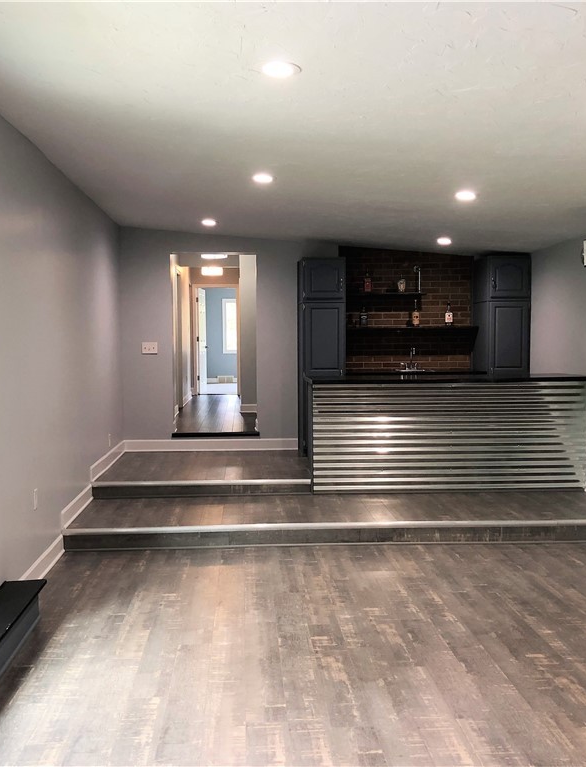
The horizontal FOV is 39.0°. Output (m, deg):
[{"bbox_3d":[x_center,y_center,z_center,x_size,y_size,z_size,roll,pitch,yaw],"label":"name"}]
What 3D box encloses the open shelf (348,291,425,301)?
[{"bbox_3d":[0.946,-0.949,8.889,0.935,0.035,0.230,0,3,-4],"label":"open shelf"}]

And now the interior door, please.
[{"bbox_3d":[-1.781,-0.828,16.400,0.040,2.030,0.760,0,3,4],"label":"interior door"}]

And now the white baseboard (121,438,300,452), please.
[{"bbox_3d":[-0.891,0.673,8.991,1.864,0.125,0.018,0,3,-4],"label":"white baseboard"}]

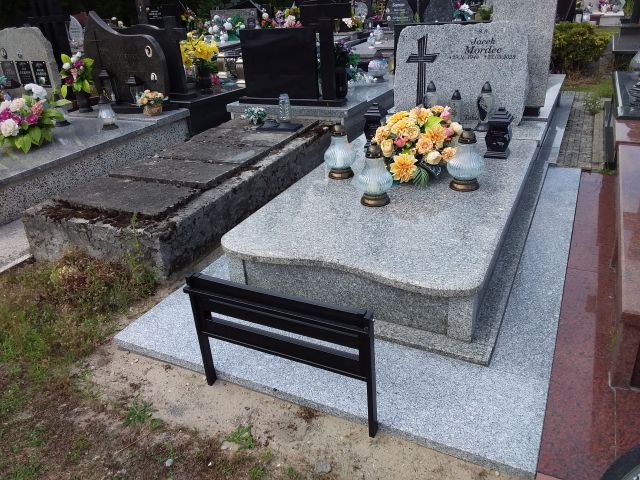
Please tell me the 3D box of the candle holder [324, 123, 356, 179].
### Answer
[{"bbox_3d":[0.120,-0.525,3.026,0.187,0.314,0.187,-3,27,2],"label":"candle holder"}]

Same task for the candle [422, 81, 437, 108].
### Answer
[{"bbox_3d":[0.826,-1.005,3.853,0.113,0.340,0.113,10,30,25],"label":"candle"}]

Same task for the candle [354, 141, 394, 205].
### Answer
[{"bbox_3d":[0.272,-0.340,2.640,0.199,0.311,0.199,-3,27,2],"label":"candle"}]

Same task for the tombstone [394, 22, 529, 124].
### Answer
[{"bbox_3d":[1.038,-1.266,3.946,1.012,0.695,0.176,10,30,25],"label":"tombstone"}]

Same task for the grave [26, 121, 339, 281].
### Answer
[{"bbox_3d":[-0.787,-0.463,3.735,1.021,0.255,2.253,10,30,25],"label":"grave"}]

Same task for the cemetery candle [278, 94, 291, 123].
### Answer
[{"bbox_3d":[-0.303,-1.136,4.462,0.082,0.225,0.082,-3,27,2],"label":"cemetery candle"}]

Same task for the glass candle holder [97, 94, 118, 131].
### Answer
[{"bbox_3d":[-1.777,-1.070,4.302,0.141,0.295,0.141,10,30,25],"label":"glass candle holder"}]

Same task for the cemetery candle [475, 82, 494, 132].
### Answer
[{"bbox_3d":[1.187,-0.955,3.706,0.121,0.340,0.121,10,30,25],"label":"cemetery candle"}]

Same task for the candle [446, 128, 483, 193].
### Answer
[{"bbox_3d":[0.780,-0.433,2.747,0.196,0.321,0.196,10,30,25],"label":"candle"}]

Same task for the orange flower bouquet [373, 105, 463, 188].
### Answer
[{"bbox_3d":[0.569,-0.545,2.982,0.484,0.334,0.422,10,30,25],"label":"orange flower bouquet"}]

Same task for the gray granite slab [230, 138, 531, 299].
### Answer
[{"bbox_3d":[0.480,-0.296,2.915,1.179,0.038,2.015,10,30,25],"label":"gray granite slab"}]

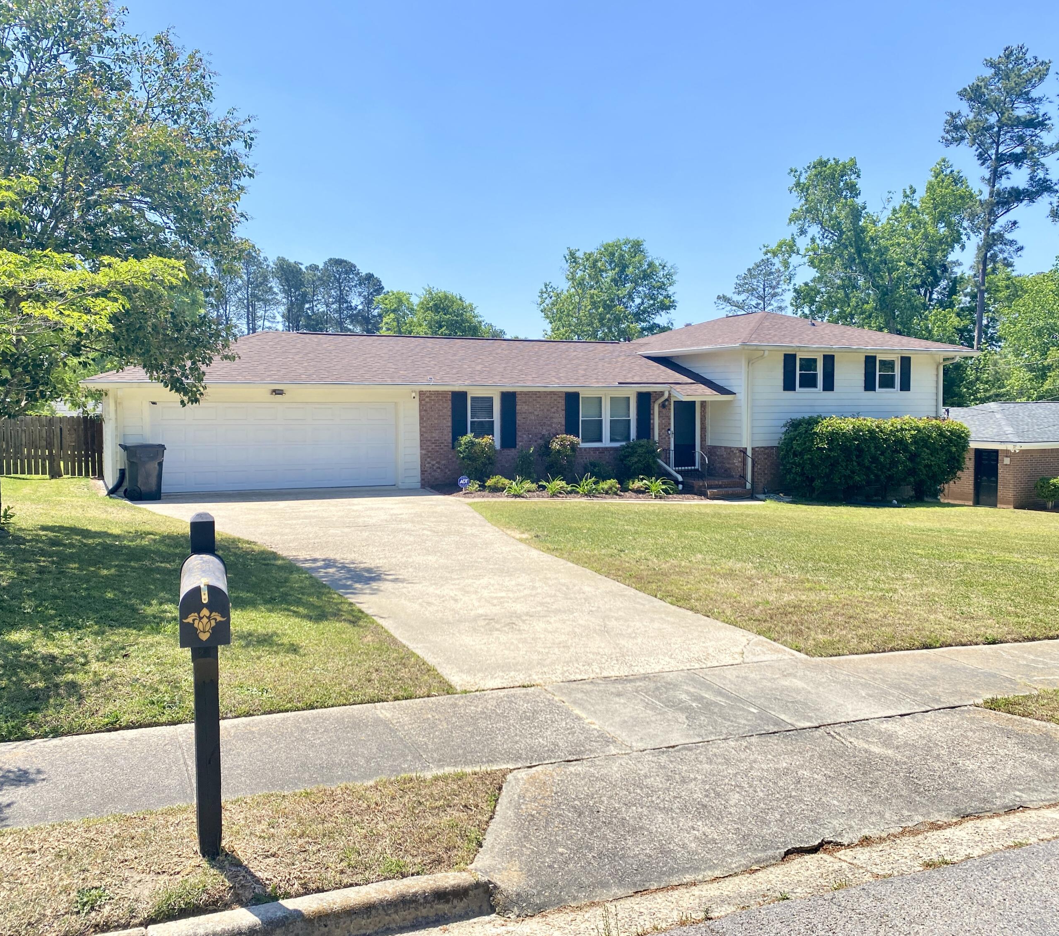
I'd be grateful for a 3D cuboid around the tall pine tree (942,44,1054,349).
[{"bbox_3d":[25.464,-11.762,51.802,5.700,22.632,5.700,0,4,0],"label":"tall pine tree"}]

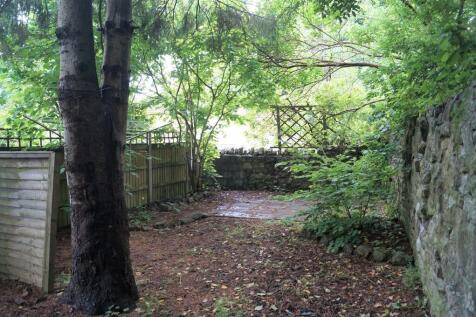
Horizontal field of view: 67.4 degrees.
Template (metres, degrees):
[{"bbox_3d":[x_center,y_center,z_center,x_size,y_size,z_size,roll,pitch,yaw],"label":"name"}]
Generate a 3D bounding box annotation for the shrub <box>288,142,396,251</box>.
[{"bbox_3d":[1.820,0.570,6.200,1.750,1.650,1.600,1,2,16],"label":"shrub"}]

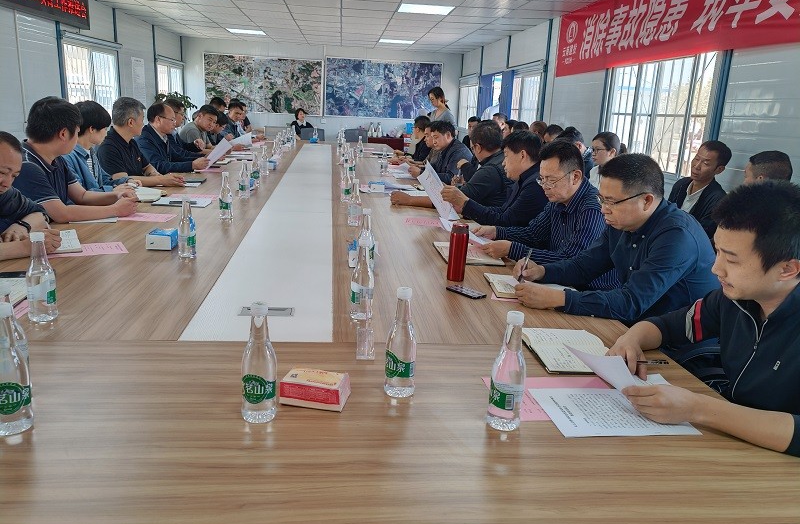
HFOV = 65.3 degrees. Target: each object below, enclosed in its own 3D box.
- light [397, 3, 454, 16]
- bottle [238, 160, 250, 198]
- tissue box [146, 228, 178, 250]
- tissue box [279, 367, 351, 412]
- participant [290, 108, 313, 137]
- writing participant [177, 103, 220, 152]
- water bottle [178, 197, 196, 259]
[{"bbox_3d":[0.284,-2.769,6.816,0.580,0.050,0.610,2,14,-6],"label":"light"},{"bbox_3d":[-0.971,-0.519,3.889,0.066,0.232,0.066,1,14,-7],"label":"bottle"},{"bbox_3d":[-0.965,-0.093,2.544,0.092,0.062,0.135,1,14,-7],"label":"tissue box"},{"bbox_3d":[-0.179,0.270,1.332,0.128,0.047,0.086,5,14,8],"label":"tissue box"},{"bbox_3d":[-1.540,-1.794,9.813,0.450,1.200,0.650,1,15,-9],"label":"participant"},{"bbox_3d":[-2.018,-0.863,5.994,0.660,1.260,0.530,5,14,8],"label":"writing participant"},{"bbox_3d":[-0.821,-0.133,2.395,0.068,0.233,0.068,1,14,-6],"label":"water bottle"}]

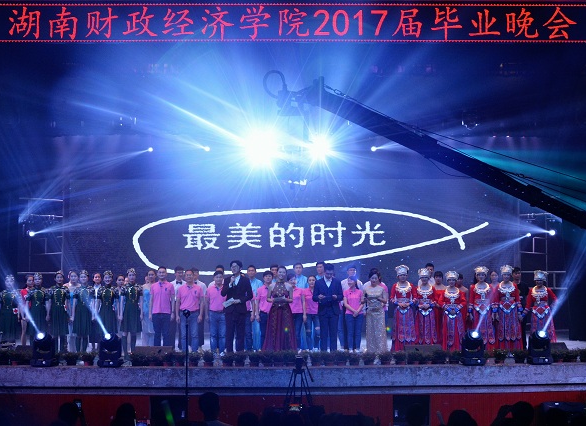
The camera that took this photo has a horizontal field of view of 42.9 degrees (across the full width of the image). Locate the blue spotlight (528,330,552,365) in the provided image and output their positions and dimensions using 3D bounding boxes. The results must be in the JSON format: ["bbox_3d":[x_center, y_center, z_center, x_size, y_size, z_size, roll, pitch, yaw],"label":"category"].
[{"bbox_3d":[4.363,2.364,13.174,0.410,0.573,0.340,1,-5,-10],"label":"blue spotlight"}]

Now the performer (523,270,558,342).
[{"bbox_3d":[4.801,1.932,14.409,0.651,1.638,0.400,0,-4,5],"label":"performer"}]

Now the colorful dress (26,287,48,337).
[{"bbox_3d":[-5.023,1.927,14.610,0.453,0.991,0.320,0,-3,-3],"label":"colorful dress"}]

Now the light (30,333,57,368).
[{"bbox_3d":[-4.438,2.438,13.300,0.420,0.600,0.400,0,-3,8],"label":"light"}]

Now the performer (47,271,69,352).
[{"bbox_3d":[-4.565,1.941,14.509,0.450,1.630,0.320,0,-3,-2],"label":"performer"}]

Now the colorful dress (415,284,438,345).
[{"bbox_3d":[2.598,2.032,14.403,0.457,1.317,0.360,0,-3,0],"label":"colorful dress"}]

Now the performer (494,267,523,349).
[{"bbox_3d":[4.154,1.842,14.314,0.569,1.685,0.400,0,-3,2],"label":"performer"}]

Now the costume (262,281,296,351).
[{"bbox_3d":[-0.262,2.028,14.505,0.680,1.427,0.520,0,-5,0],"label":"costume"}]

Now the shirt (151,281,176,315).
[{"bbox_3d":[-2.620,1.714,15.099,0.486,0.674,0.280,0,-5,-3],"label":"shirt"}]

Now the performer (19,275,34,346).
[{"bbox_3d":[-5.501,2.079,15.577,0.418,1.543,0.270,1,-5,-8],"label":"performer"}]

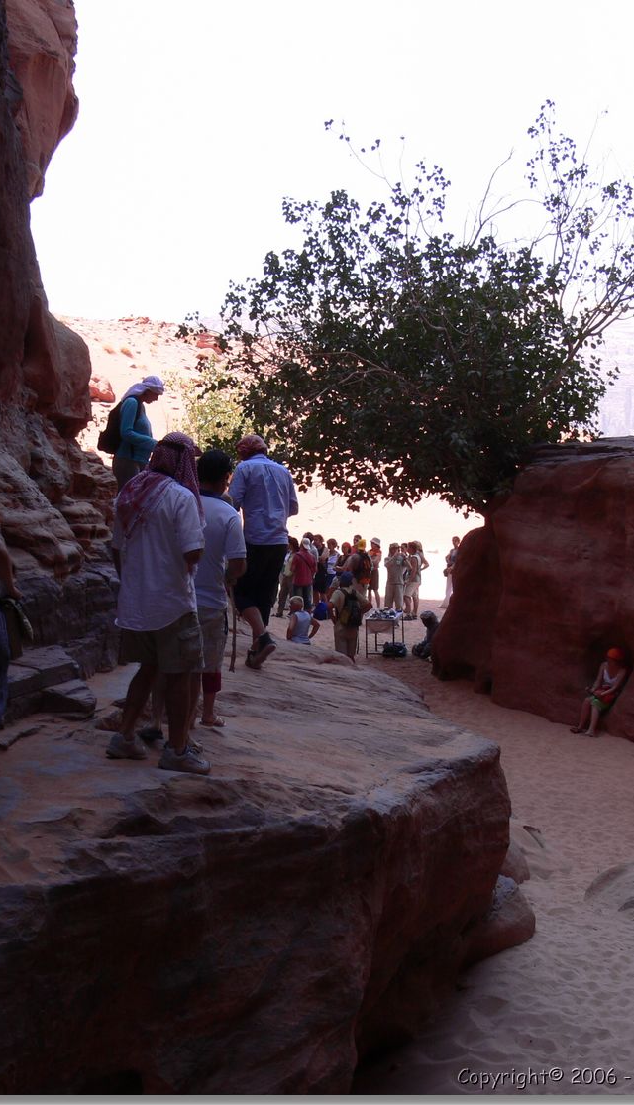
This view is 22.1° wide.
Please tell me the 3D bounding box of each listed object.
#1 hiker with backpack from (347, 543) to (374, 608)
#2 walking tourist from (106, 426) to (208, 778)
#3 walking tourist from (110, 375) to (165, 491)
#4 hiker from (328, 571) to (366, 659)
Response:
[{"bbox_3d":[0.933,0.612,34.500,0.550,1.740,0.500,-2,4,-35],"label":"hiker with backpack"},{"bbox_3d":[-0.828,0.230,8.500,0.530,1.750,0.450,3,4,42],"label":"walking tourist"},{"bbox_3d":[-1.553,-0.738,13.900,0.480,1.600,0.480,0,3,5],"label":"walking tourist"},{"bbox_3d":[0.548,1.196,29.700,0.570,1.730,0.500,-1,3,-18],"label":"hiker"}]

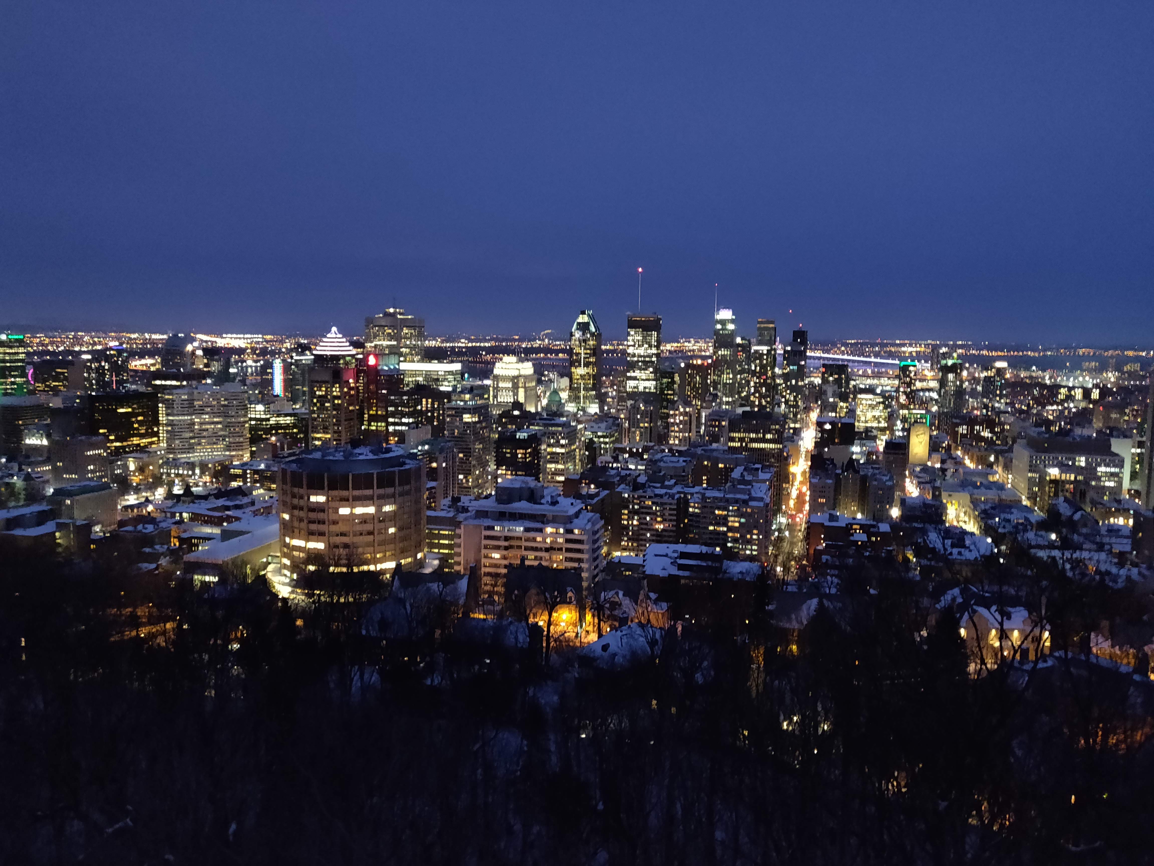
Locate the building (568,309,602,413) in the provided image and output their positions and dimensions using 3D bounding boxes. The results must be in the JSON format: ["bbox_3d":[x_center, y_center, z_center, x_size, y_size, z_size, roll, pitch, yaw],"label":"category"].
[{"bbox_3d":[15.770,-127.670,1565.990,47.930,205.000,47.930,3,7,16],"label":"building"}]

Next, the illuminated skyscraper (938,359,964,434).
[{"bbox_3d":[601.410,-59.410,1339.780,31.000,120.000,30.000,3,7,16],"label":"illuminated skyscraper"}]

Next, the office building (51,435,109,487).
[{"bbox_3d":[-449.280,27.760,754.870,30.280,48.570,30.280,3,7,16],"label":"office building"}]

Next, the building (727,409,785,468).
[{"bbox_3d":[140.190,25.390,652.860,41.000,85.000,30.000,3,7,17],"label":"building"}]

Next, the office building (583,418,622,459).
[{"bbox_3d":[19.010,14.800,669.290,21.000,52.000,32.000,3,7,16],"label":"office building"}]

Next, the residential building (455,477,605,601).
[{"bbox_3d":[-15.170,31.960,266.230,43.000,34.000,20.000,2,7,10],"label":"residential building"}]

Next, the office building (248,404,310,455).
[{"bbox_3d":[-336.130,-2.560,947.740,65.000,58.000,25.000,3,7,16],"label":"office building"}]

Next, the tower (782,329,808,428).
[{"bbox_3d":[390.720,-97.160,1496.110,37.000,172.000,34.000,3,7,16],"label":"tower"}]

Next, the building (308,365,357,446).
[{"bbox_3d":[-250.490,-12.480,859.200,41.000,106.000,30.000,3,7,17],"label":"building"}]

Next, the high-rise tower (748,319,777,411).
[{"bbox_3d":[300.550,-97.090,1355.170,38.110,178.000,38.110,3,7,16],"label":"high-rise tower"}]

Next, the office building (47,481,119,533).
[{"bbox_3d":[-261.920,39.620,441.320,18.000,23.000,27.000,3,7,15],"label":"office building"}]

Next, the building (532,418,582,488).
[{"bbox_3d":[-17.850,23.890,733.300,32.000,70.000,34.000,3,7,17],"label":"building"}]

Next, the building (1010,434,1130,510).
[{"bbox_3d":[432.990,29.760,737.650,72.000,49.000,52.000,3,7,16],"label":"building"}]

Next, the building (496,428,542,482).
[{"bbox_3d":[-45.850,30.350,647.050,27.000,64.000,26.000,3,7,17],"label":"building"}]

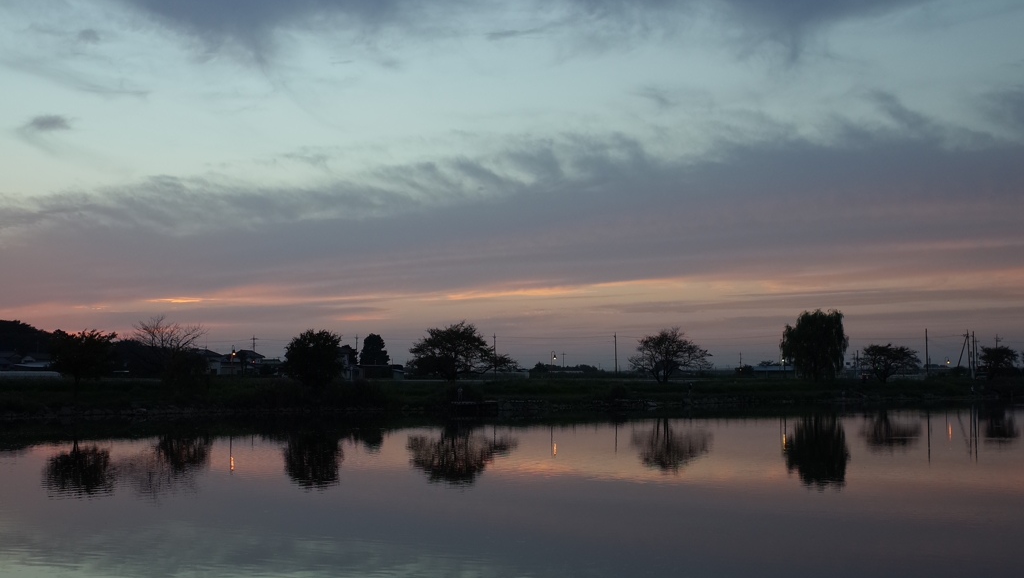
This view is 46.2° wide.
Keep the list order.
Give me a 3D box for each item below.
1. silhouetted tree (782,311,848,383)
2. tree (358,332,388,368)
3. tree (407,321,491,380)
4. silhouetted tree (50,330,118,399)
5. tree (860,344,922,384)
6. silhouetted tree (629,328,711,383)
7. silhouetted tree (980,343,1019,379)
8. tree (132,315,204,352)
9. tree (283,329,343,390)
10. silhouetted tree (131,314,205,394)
[{"bbox_3d":[42.842,8.033,170.001,9.577,10.088,9.099,0,-4,0],"label":"silhouetted tree"},{"bbox_3d":[-29.666,14.394,257.747,6.353,9.327,6.035,0,-4,0],"label":"tree"},{"bbox_3d":[-7.920,7.910,151.234,10.650,7.451,10.118,0,-4,0],"label":"tree"},{"bbox_3d":[-41.907,7.363,117.614,6.389,6.677,6.070,0,-4,0],"label":"silhouetted tree"},{"bbox_3d":[56.229,11.106,178.000,8.775,5.902,7.897,0,-4,0],"label":"tree"},{"bbox_3d":[22.056,9.295,168.000,11.493,7.599,10.344,0,-4,0],"label":"silhouetted tree"},{"bbox_3d":[79.872,12.007,197.195,6.150,5.746,5.842,0,-4,0],"label":"silhouetted tree"},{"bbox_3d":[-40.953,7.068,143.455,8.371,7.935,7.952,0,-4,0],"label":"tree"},{"bbox_3d":[-21.144,7.691,127.973,6.051,6.623,5.749,0,-4,0],"label":"tree"},{"bbox_3d":[-36.507,6.884,128.001,7.984,8.493,7.186,0,-4,0],"label":"silhouetted tree"}]

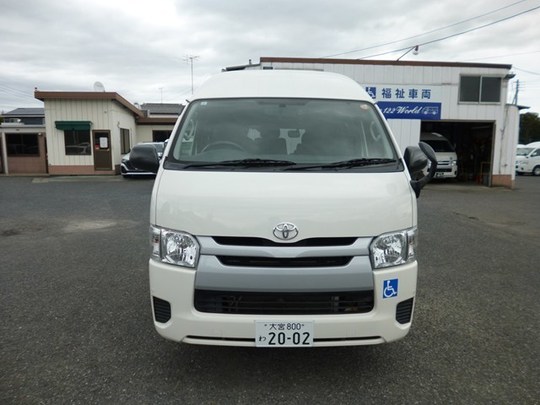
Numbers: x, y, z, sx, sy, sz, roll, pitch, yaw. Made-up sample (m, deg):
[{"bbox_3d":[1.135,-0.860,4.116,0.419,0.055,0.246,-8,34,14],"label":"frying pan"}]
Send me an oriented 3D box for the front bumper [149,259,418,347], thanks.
[{"bbox_3d":[0.082,0.607,2.335,1.690,0.450,0.480,1,8,2],"label":"front bumper"}]

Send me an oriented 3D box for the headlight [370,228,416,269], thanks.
[{"bbox_3d":[0.757,0.286,2.303,0.360,0.220,0.300,1,8,2],"label":"headlight"}]

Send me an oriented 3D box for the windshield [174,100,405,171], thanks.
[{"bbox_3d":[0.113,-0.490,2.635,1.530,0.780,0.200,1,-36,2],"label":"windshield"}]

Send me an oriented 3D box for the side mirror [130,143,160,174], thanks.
[{"bbox_3d":[-0.879,-0.318,2.691,0.230,0.240,0.150,1,8,2],"label":"side mirror"}]

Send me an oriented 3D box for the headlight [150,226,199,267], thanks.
[{"bbox_3d":[-0.582,0.263,2.355,0.360,0.220,0.300,1,8,2],"label":"headlight"}]

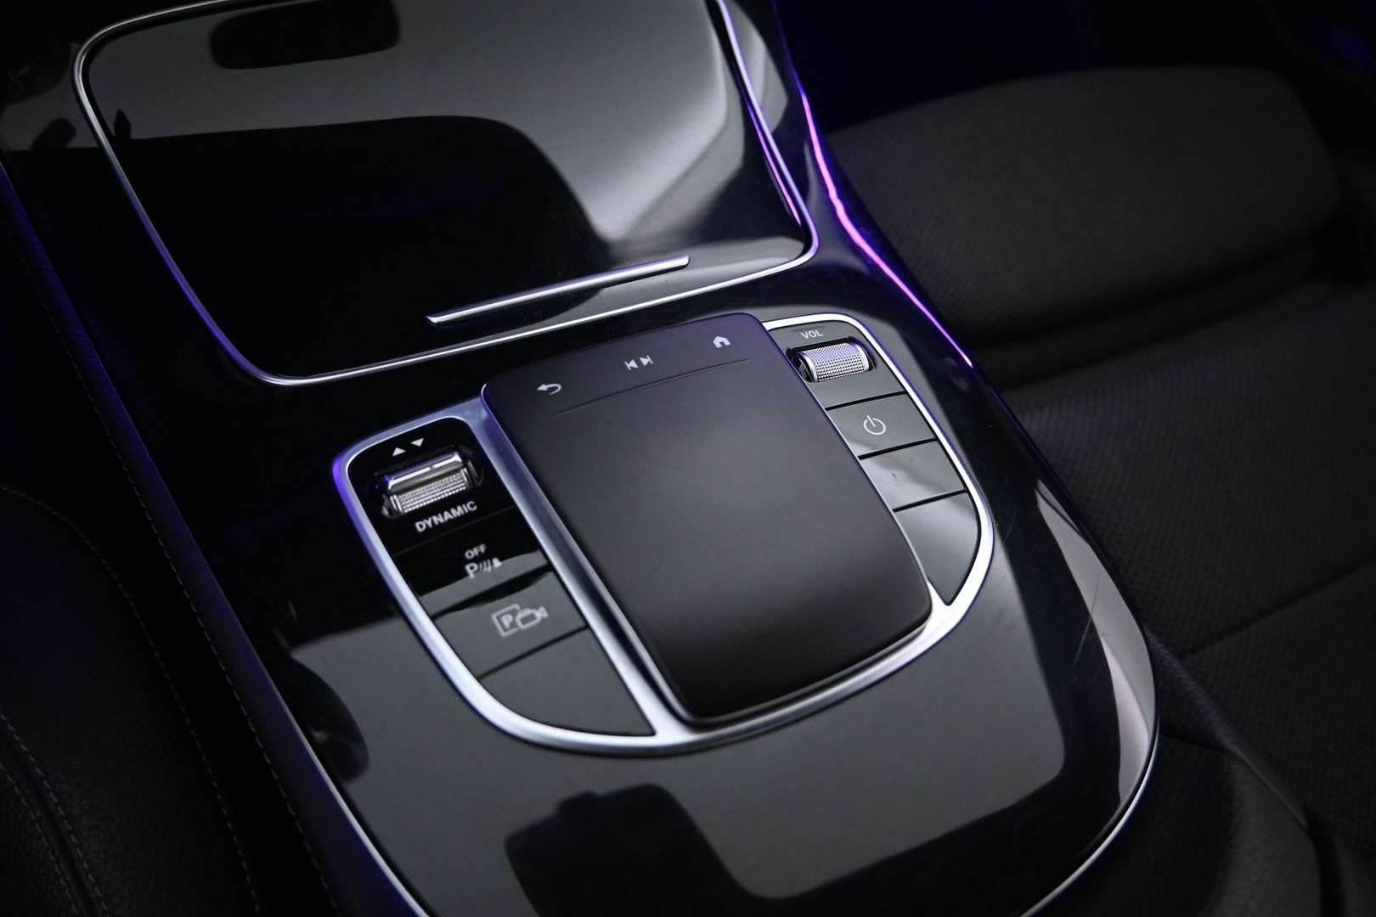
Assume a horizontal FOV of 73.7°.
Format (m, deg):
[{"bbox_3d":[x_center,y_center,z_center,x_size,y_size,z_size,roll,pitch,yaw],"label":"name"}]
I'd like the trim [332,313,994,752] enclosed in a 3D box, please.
[{"bbox_3d":[0.004,0.016,0.242,0.166,0.018,0.118,-17,55,-24],"label":"trim"}]

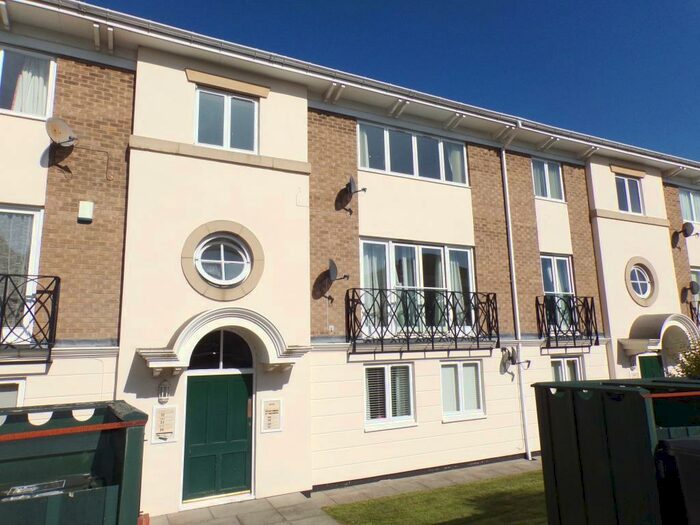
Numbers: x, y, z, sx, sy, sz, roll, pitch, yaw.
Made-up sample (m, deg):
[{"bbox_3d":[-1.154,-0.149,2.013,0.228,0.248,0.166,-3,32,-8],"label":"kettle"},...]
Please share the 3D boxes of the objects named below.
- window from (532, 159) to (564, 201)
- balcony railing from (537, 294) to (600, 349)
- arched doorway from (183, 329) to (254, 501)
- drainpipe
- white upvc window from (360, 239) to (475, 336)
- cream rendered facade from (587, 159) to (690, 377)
[{"bbox_3d":[5.293,-2.150,12.914,1.147,1.096,0.102,4,-11,-26],"label":"window"},{"bbox_3d":[5.397,1.462,11.986,1.730,1.190,0.250,3,-11,-26],"label":"balcony railing"},{"bbox_3d":[-2.150,2.471,8.070,1.172,2.720,0.173,4,-11,-26],"label":"arched doorway"},{"bbox_3d":[4.019,0.541,11.252,0.090,7.692,0.624,3,-11,-26],"label":"drainpipe"},{"bbox_3d":[1.511,0.583,10.381,2.867,2.037,0.120,3,-11,-26],"label":"white upvc window"},{"bbox_3d":[8.183,0.840,13.624,3.248,7.643,0.254,4,-11,-26],"label":"cream rendered facade"}]

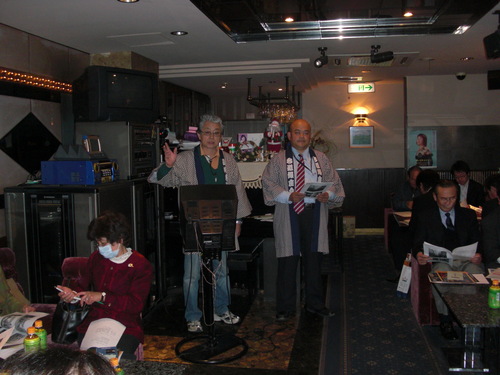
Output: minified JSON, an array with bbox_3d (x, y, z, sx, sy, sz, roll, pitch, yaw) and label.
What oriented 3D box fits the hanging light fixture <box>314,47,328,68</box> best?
[{"bbox_3d":[0.705,-1.282,5.130,0.130,0.205,0.210,2,5,29],"label":"hanging light fixture"}]

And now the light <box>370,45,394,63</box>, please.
[{"bbox_3d":[1.305,-1.316,5.120,0.230,0.175,0.115,2,5,31],"label":"light"}]

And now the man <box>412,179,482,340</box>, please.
[{"bbox_3d":[1.590,0.514,4.214,0.560,1.130,0.800,0,5,10],"label":"man"}]

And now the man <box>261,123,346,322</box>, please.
[{"bbox_3d":[0.448,0.259,4.345,0.660,1.660,0.440,0,5,5],"label":"man"}]

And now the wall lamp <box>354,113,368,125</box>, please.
[{"bbox_3d":[1.713,-1.067,7.987,0.220,0.200,0.130,0,5,10],"label":"wall lamp"}]

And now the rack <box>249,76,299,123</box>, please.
[{"bbox_3d":[0.384,-1.164,7.212,0.520,0.480,1.950,0,5,10],"label":"rack"}]

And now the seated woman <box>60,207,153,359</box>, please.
[{"bbox_3d":[-0.718,0.694,2.627,0.500,1.110,0.740,1,5,19],"label":"seated woman"}]

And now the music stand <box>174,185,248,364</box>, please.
[{"bbox_3d":[-0.264,0.572,3.656,0.510,1.170,0.500,-1,5,3],"label":"music stand"}]

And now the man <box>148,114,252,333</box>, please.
[{"bbox_3d":[-0.386,0.281,4.103,0.800,1.680,0.470,-1,5,-5],"label":"man"}]

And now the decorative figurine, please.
[{"bbox_3d":[0.244,-0.537,5.400,0.190,0.355,0.160,-1,5,3],"label":"decorative figurine"}]

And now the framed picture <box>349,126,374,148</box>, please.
[{"bbox_3d":[1.733,-0.775,8.059,0.390,0.345,0.030,0,5,10],"label":"framed picture"}]

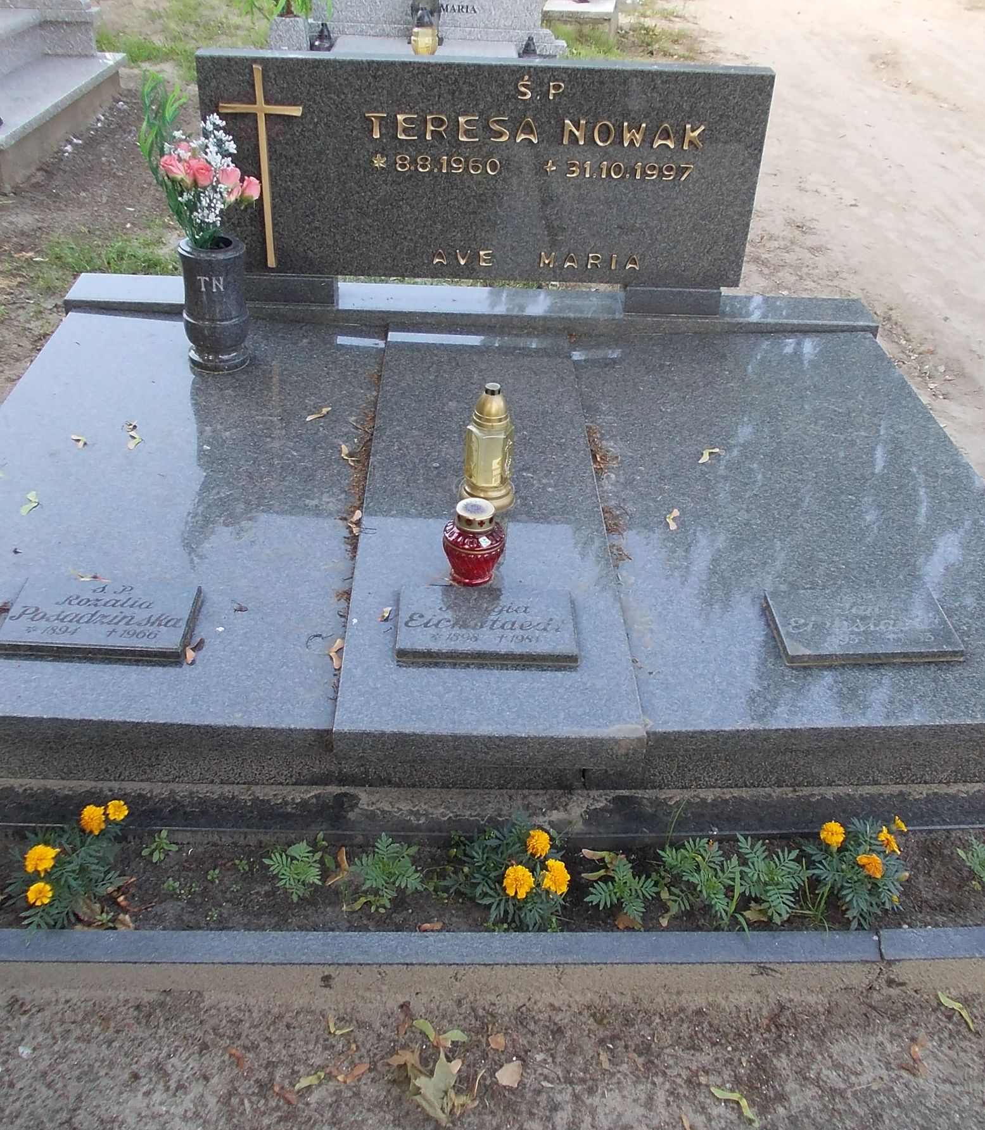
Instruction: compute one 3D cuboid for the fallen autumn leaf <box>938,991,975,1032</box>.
[{"bbox_3d":[0.699,0.667,1.594,0.021,0.012,0.072,-19,39,-30],"label":"fallen autumn leaf"}]

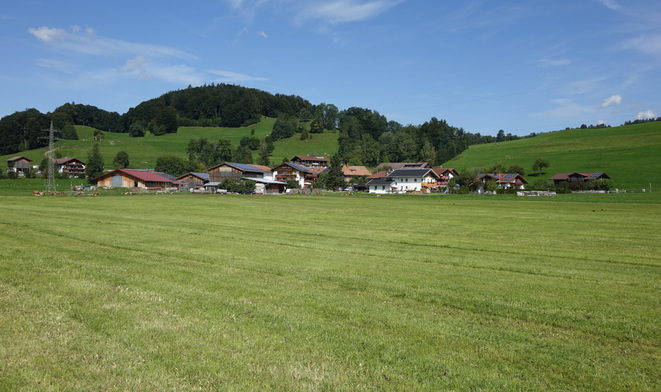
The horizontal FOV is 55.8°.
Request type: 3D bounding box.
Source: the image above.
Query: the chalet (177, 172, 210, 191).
[{"bbox_3d":[-47.700,-5.100,225.000,10.840,6.600,12.000,0,1,11],"label":"chalet"}]

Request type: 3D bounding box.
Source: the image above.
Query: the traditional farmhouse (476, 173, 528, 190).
[{"bbox_3d":[67.640,-5.010,245.000,10.760,7.260,16.400,0,1,-33],"label":"traditional farmhouse"}]

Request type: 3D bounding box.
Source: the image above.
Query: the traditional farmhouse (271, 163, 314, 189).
[{"bbox_3d":[-13.910,-7.340,232.000,11.500,10.230,15.680,0,1,16],"label":"traditional farmhouse"}]

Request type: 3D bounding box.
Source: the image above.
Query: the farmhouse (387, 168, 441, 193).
[{"bbox_3d":[30.730,-5.470,232.000,9.680,9.070,17.420,-1,1,-42],"label":"farmhouse"}]

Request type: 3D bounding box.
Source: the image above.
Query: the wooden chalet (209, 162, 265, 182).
[{"bbox_3d":[-34.620,-7.160,232.000,14.150,10.600,20.840,0,1,14],"label":"wooden chalet"}]

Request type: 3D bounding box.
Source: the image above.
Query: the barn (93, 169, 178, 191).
[{"bbox_3d":[-70.620,-5.860,225.000,19.570,7.390,21.370,0,1,11],"label":"barn"}]

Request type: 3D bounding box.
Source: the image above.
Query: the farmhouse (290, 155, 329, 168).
[{"bbox_3d":[-10.420,-16.400,325.000,16.770,8.870,11.480,0,1,-34],"label":"farmhouse"}]

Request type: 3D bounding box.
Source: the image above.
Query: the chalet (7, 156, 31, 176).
[{"bbox_3d":[-136.960,-12.670,275.000,8.200,9.480,8.400,0,1,32],"label":"chalet"}]

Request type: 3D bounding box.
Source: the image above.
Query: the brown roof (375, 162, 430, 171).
[{"bbox_3d":[31.750,-12.590,270.000,20.530,3.550,13.930,0,1,29],"label":"brown roof"}]

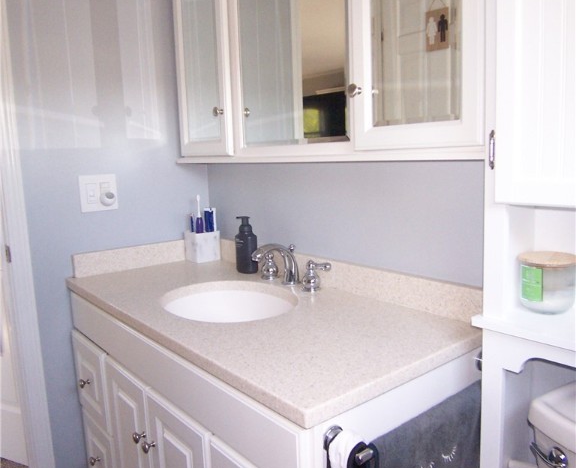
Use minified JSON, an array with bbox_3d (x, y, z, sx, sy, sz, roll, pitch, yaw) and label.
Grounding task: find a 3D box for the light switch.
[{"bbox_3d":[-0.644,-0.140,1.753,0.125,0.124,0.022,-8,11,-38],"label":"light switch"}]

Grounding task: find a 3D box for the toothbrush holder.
[{"bbox_3d":[-0.331,0.044,1.985,0.099,0.114,0.099,-8,11,-38],"label":"toothbrush holder"}]

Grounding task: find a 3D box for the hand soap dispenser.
[{"bbox_3d":[-0.141,0.037,1.733,0.074,0.191,0.072,-2,8,0],"label":"hand soap dispenser"}]

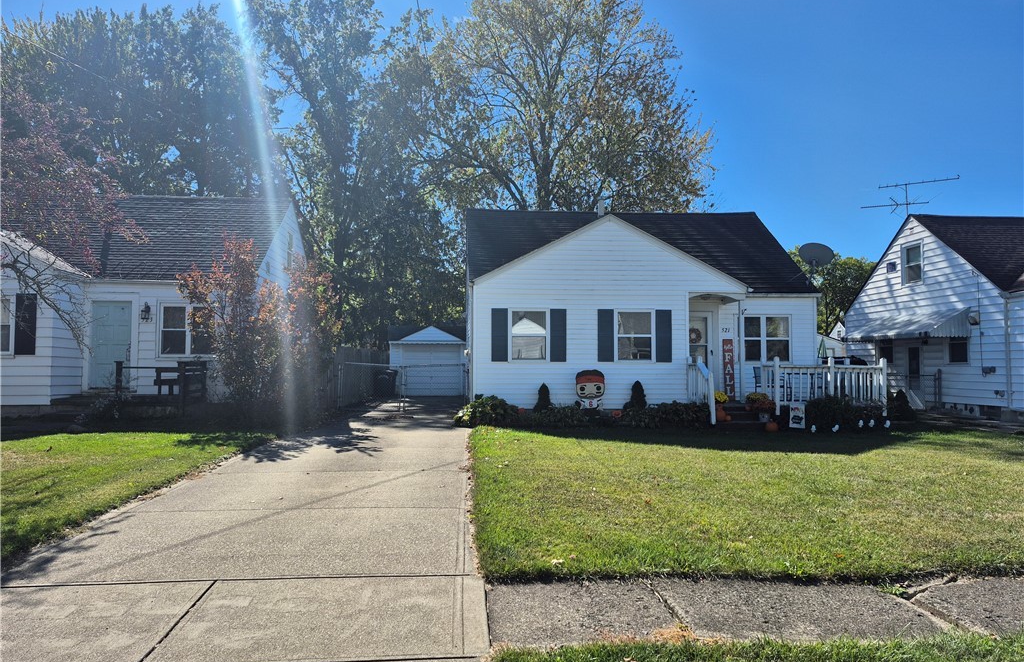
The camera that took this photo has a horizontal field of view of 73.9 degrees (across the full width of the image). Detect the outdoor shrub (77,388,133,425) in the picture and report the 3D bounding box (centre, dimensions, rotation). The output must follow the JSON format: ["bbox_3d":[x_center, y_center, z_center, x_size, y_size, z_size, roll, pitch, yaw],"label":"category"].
[{"bbox_3d":[-8.265,1.541,13.800,1.100,0.750,0.900,0,-3,-5],"label":"outdoor shrub"}]

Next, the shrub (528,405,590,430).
[{"bbox_3d":[1.023,1.840,14.587,1.340,0.512,0.739,0,-3,-4],"label":"shrub"}]

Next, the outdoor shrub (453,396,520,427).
[{"bbox_3d":[-0.547,1.727,14.600,1.400,0.650,1.150,0,-3,-5],"label":"outdoor shrub"}]

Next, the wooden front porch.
[{"bbox_3d":[6.377,1.331,15.731,4.500,1.430,2.350,0,-3,-5],"label":"wooden front porch"}]

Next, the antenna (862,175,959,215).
[{"bbox_3d":[12.358,-4.187,21.100,2.400,1.250,1.300,-2,-3,32],"label":"antenna"}]

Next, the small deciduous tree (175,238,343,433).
[{"bbox_3d":[-5.498,-0.035,14.707,3.500,4.000,3.200,0,-3,-5],"label":"small deciduous tree"}]

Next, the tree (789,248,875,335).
[{"bbox_3d":[22.598,-1.063,47.776,7.500,9.670,7.000,0,-3,-5],"label":"tree"}]

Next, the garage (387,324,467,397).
[{"bbox_3d":[-3.511,1.306,31.079,3.510,3.100,5.850,0,-3,-4],"label":"garage"}]

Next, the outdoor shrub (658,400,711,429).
[{"bbox_3d":[3.704,1.816,14.801,1.202,0.591,0.788,0,-3,-4],"label":"outdoor shrub"}]

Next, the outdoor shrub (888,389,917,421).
[{"bbox_3d":[9.159,1.764,16.000,0.720,0.780,0.700,0,-3,-5],"label":"outdoor shrub"}]

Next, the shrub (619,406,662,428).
[{"bbox_3d":[2.782,1.849,14.710,0.926,0.512,0.739,0,-3,-4],"label":"shrub"}]

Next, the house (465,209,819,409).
[{"bbox_3d":[2.995,-0.644,19.546,8.599,5.880,8.225,0,-3,-4],"label":"house"}]

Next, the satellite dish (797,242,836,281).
[{"bbox_3d":[7.645,-1.735,17.056,0.910,0.940,0.580,-1,-3,12],"label":"satellite dish"}]

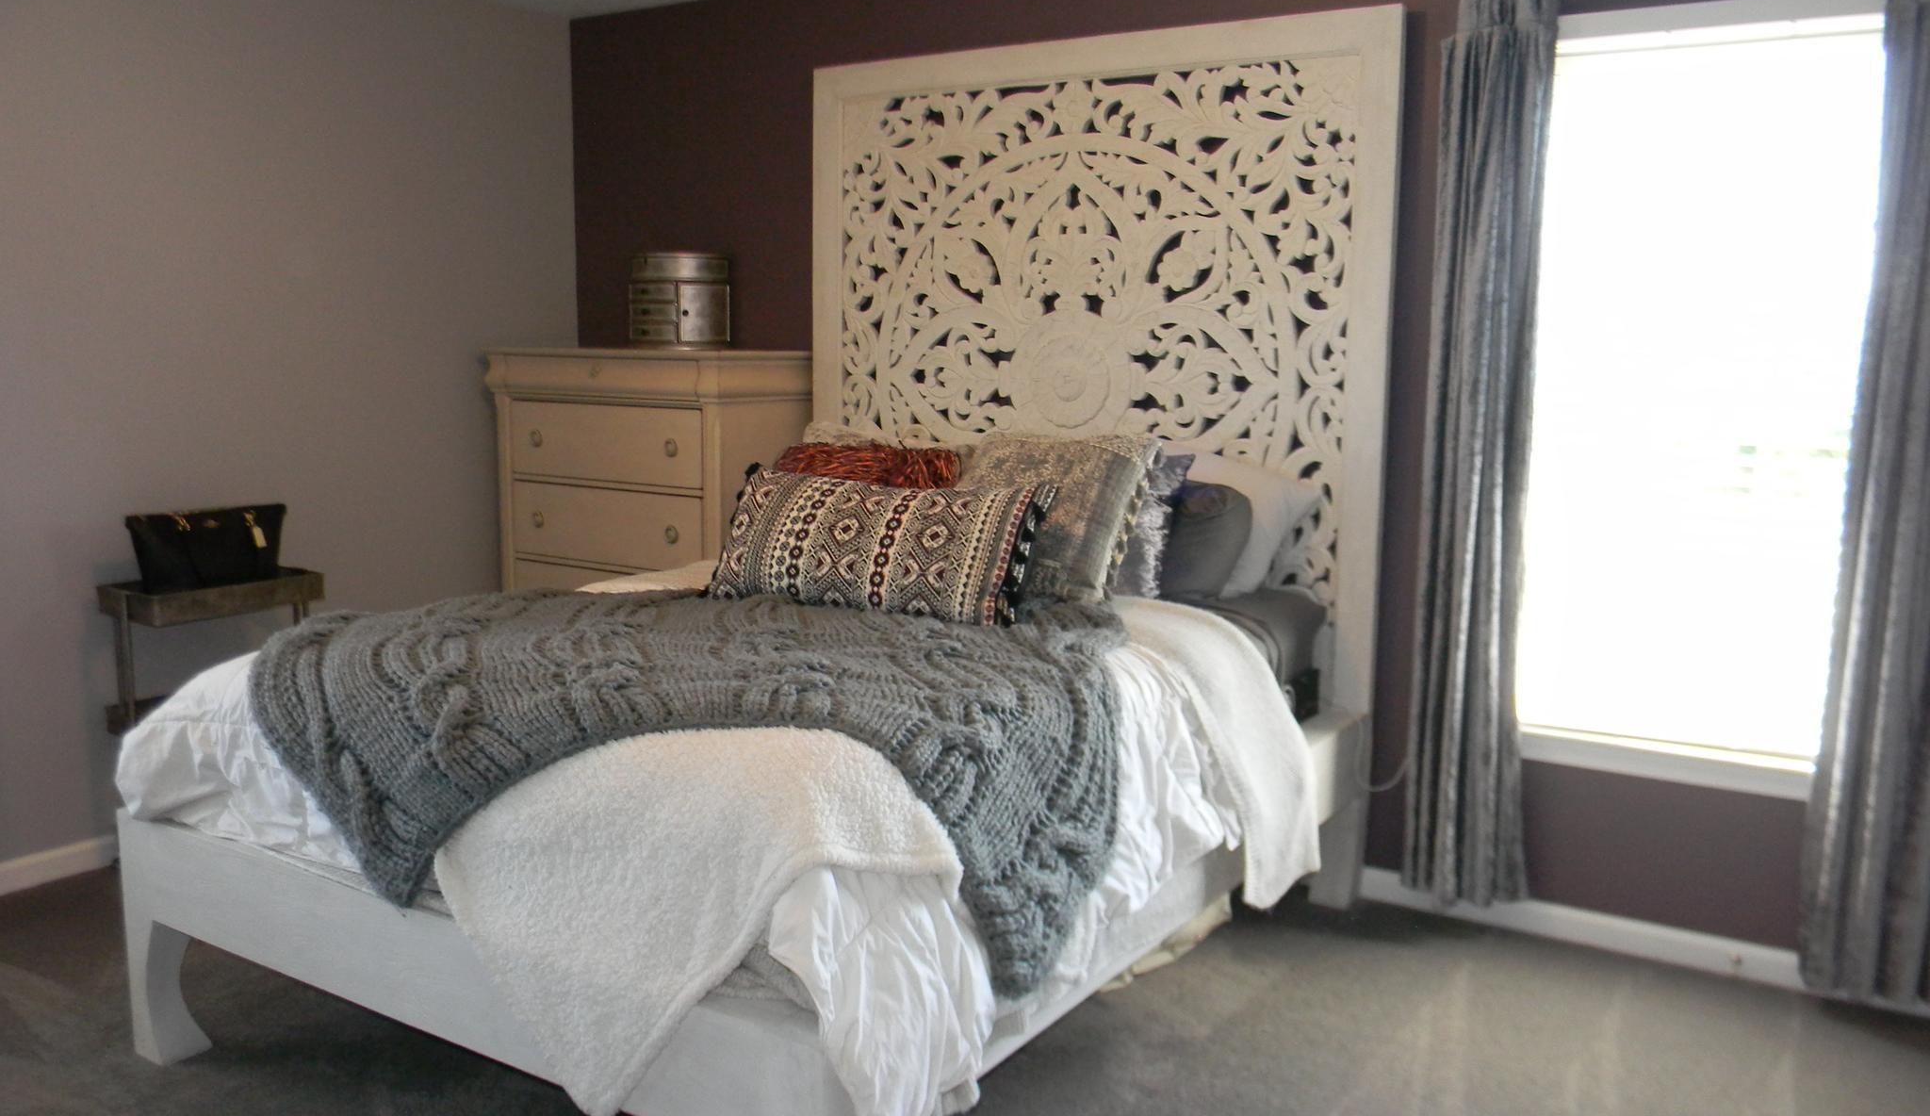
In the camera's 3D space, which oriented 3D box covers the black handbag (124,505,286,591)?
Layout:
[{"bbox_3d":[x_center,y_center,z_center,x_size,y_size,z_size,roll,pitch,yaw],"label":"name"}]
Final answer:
[{"bbox_3d":[-2.015,-0.022,4.196,0.140,0.210,0.425,6,10,33],"label":"black handbag"}]

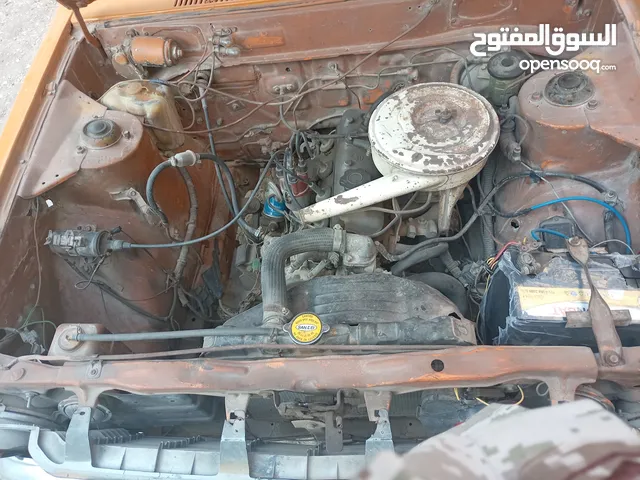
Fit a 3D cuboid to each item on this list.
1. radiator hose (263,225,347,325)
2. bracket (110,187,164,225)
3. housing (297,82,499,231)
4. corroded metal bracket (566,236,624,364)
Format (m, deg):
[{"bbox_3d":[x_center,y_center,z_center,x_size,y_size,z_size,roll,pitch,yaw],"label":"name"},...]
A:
[{"bbox_3d":[-0.032,0.070,0.857,0.157,0.075,0.170,-3,58,5],"label":"radiator hose"},{"bbox_3d":[-0.412,-0.073,1.037,0.092,0.088,0.055,-3,58,5],"label":"bracket"},{"bbox_3d":[0.145,-0.191,0.936,0.425,0.105,0.262,-13,57,-1],"label":"housing"},{"bbox_3d":[0.433,0.094,0.739,0.038,0.035,0.215,-3,63,5],"label":"corroded metal bracket"}]

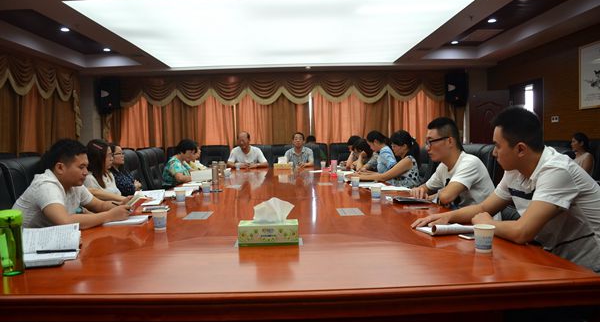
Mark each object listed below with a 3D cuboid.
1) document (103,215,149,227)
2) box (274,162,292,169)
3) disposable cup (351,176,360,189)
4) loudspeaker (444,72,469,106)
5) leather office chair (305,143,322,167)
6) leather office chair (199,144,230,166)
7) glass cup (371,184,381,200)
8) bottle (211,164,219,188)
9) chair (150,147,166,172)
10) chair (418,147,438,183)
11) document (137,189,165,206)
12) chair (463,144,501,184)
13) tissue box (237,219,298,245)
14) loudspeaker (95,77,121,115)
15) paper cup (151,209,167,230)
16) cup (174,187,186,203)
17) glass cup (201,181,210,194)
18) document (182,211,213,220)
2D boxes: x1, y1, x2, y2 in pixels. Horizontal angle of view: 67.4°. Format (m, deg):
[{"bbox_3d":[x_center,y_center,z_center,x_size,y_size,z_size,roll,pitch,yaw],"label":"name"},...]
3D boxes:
[{"bbox_3d":[-0.900,0.302,2.271,0.250,0.018,0.220,-2,2,-13],"label":"document"},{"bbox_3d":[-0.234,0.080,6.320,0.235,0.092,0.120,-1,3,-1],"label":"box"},{"bbox_3d":[0.456,0.186,3.680,0.074,0.088,0.074,-1,3,0],"label":"disposable cup"},{"bbox_3d":[2.900,-1.337,8.300,0.400,0.640,0.380,-1,8,13],"label":"loudspeaker"},{"bbox_3d":[0.039,0.308,6.950,0.620,1.090,0.660,-1,3,-1],"label":"leather office chair"},{"bbox_3d":[-1.615,0.272,8.600,0.610,1.090,0.660,-1,3,-1],"label":"leather office chair"},{"bbox_3d":[0.504,0.215,2.978,0.073,0.086,0.073,-1,2,0],"label":"glass cup"},{"bbox_3d":[-0.811,0.118,4.320,0.062,0.222,0.062,-1,3,-1],"label":"bottle"},{"bbox_3d":[-1.359,0.414,4.964,0.660,1.100,0.620,-1,2,-1],"label":"chair"},{"bbox_3d":[1.010,0.395,3.992,0.700,1.080,0.650,-1,2,-1],"label":"chair"},{"bbox_3d":[-0.966,0.241,2.927,0.210,0.020,0.280,-1,14,-1],"label":"document"},{"bbox_3d":[1.028,0.432,3.123,0.700,1.080,0.650,-1,2,-1],"label":"chair"},{"bbox_3d":[-0.116,0.272,1.693,0.219,0.075,0.108,-1,2,-1],"label":"tissue box"},{"bbox_3d":[-3.502,-1.182,8.185,0.410,0.650,0.400,-2,10,-13],"label":"loudspeaker"},{"bbox_3d":[-0.625,0.266,2.000,0.072,0.083,0.072,-1,2,-1],"label":"paper cup"},{"bbox_3d":[-0.812,0.236,3.058,0.073,0.086,0.073,-1,2,-1],"label":"cup"},{"bbox_3d":[-0.751,0.211,3.568,0.073,0.086,0.073,-1,2,-1],"label":"glass cup"},{"bbox_3d":[-0.532,0.287,2.376,0.125,0.005,0.235,-1,2,-1],"label":"document"}]

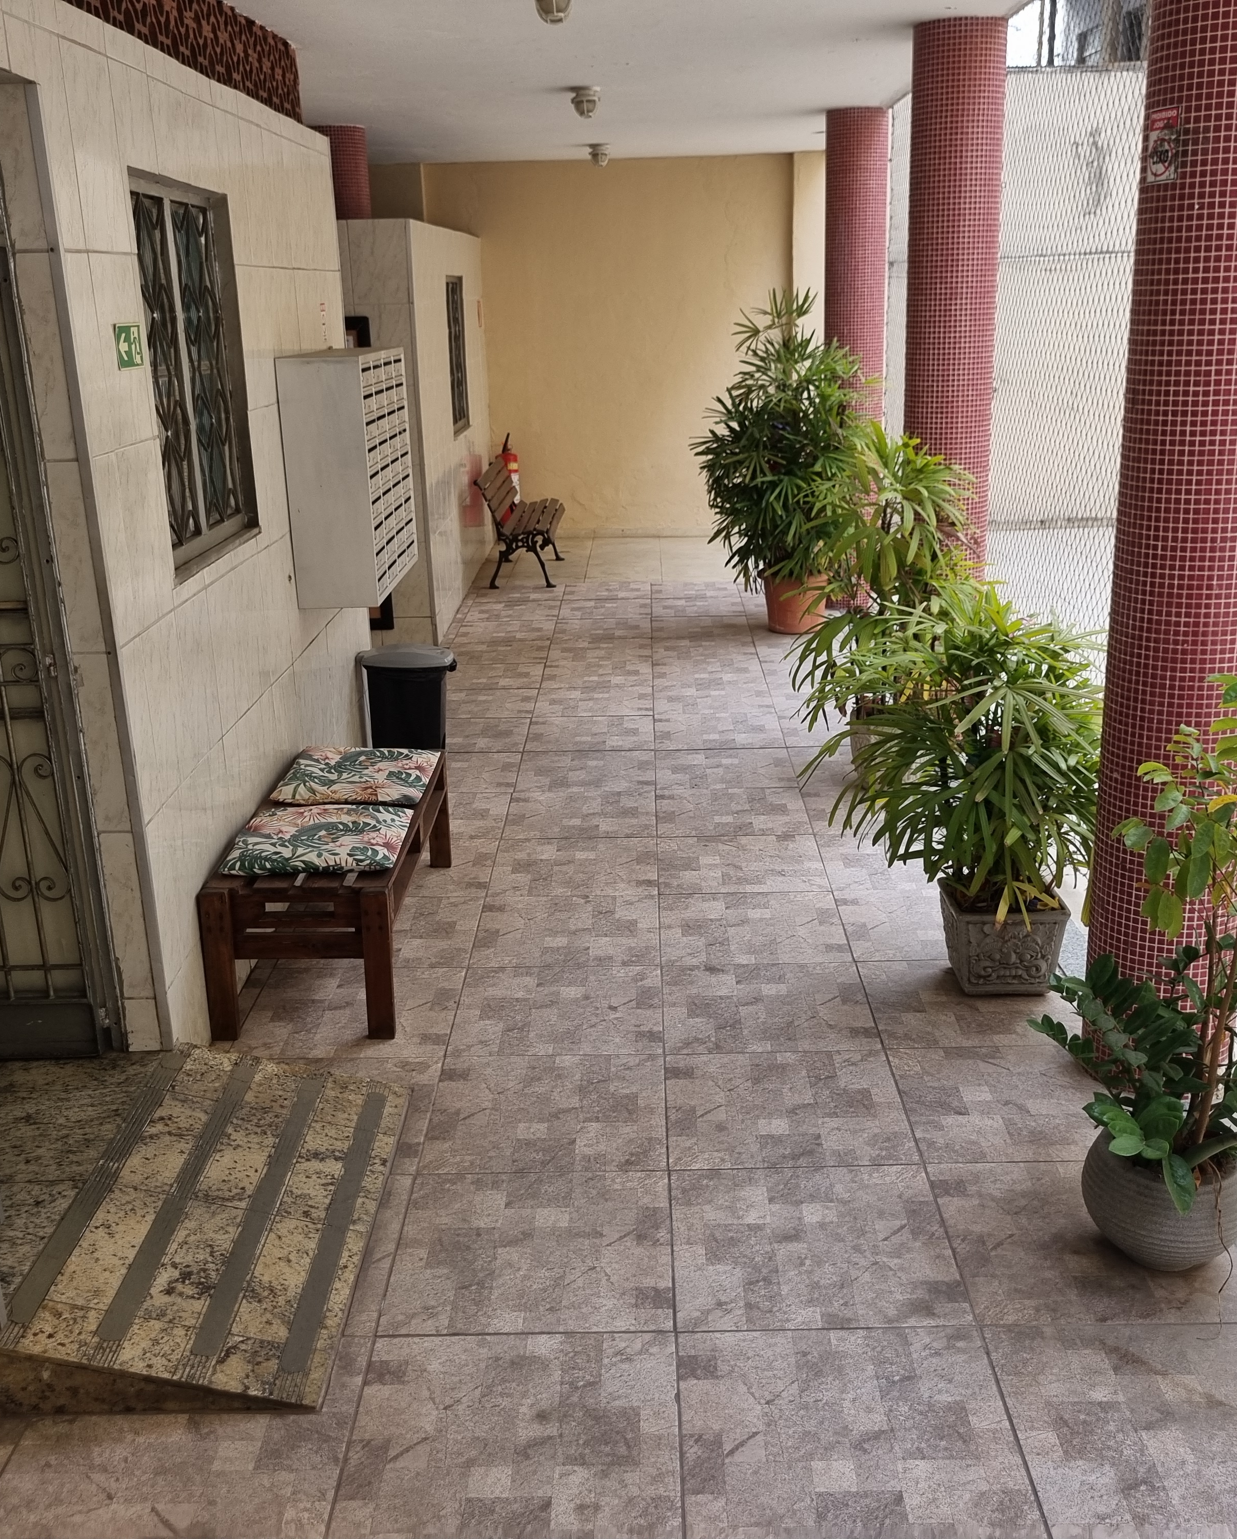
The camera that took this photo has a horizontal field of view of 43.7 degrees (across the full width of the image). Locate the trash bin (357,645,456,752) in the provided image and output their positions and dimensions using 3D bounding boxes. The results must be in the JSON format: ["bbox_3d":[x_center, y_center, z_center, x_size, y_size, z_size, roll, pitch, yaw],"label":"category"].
[{"bbox_3d":[-0.923,-0.315,7.004,0.399,0.514,0.284,-1,17,1],"label":"trash bin"}]

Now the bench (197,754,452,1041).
[{"bbox_3d":[-0.876,0.336,4.985,0.538,0.469,1.452,-1,17,1],"label":"bench"}]

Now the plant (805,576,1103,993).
[{"bbox_3d":[0.960,0.041,4.467,0.847,1.228,0.786,-1,17,1],"label":"plant"}]

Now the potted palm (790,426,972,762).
[{"bbox_3d":[1.068,-0.657,6.260,0.714,1.488,0.696,-1,17,1],"label":"potted palm"}]

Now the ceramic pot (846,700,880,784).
[{"bbox_3d":[1.171,-0.075,6.427,0.333,0.272,0.333,-2,17,1],"label":"ceramic pot"}]

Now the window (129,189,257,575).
[{"bbox_3d":[-1.256,-1.143,4.495,0.079,1.041,0.962,-1,17,1],"label":"window"}]

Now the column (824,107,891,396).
[{"bbox_3d":[1.466,-2.477,9.562,0.363,2.977,0.363,-1,17,1],"label":"column"}]

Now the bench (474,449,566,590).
[{"bbox_3d":[-0.707,-1.840,11.450,0.563,0.768,1.240,-1,17,1],"label":"bench"}]

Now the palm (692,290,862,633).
[{"bbox_3d":[0.964,-1.826,9.193,1.056,1.984,0.938,-1,17,1],"label":"palm"}]

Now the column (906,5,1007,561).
[{"bbox_3d":[1.413,-1.553,6.600,0.363,2.977,0.363,-1,17,1],"label":"column"}]

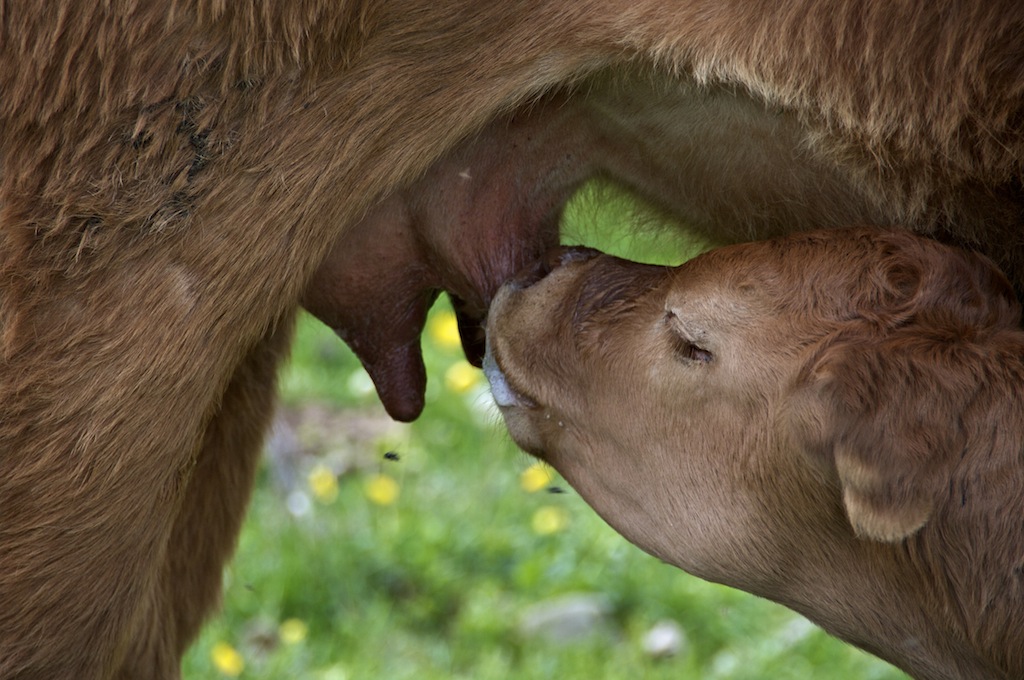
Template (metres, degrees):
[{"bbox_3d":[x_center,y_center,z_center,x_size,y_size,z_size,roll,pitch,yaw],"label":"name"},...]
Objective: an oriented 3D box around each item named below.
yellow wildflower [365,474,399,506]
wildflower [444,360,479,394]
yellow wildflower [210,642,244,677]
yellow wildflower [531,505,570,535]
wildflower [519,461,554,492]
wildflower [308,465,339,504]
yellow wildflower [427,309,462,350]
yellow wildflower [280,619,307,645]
[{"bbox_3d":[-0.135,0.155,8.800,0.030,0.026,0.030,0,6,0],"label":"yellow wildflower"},{"bbox_3d":[-0.057,0.042,9.751,0.033,0.028,0.033,0,6,0],"label":"wildflower"},{"bbox_3d":[-0.258,0.289,7.713,0.028,0.025,0.028,0,6,0],"label":"yellow wildflower"},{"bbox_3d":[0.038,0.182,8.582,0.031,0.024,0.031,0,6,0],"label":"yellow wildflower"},{"bbox_3d":[0.027,0.144,8.898,0.030,0.025,0.030,0,6,0],"label":"wildflower"},{"bbox_3d":[-0.196,0.150,8.845,0.028,0.030,0.028,0,6,0],"label":"wildflower"},{"bbox_3d":[-0.081,-0.013,10.213,0.033,0.033,0.033,0,6,0],"label":"yellow wildflower"},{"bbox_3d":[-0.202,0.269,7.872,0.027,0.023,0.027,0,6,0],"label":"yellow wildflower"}]

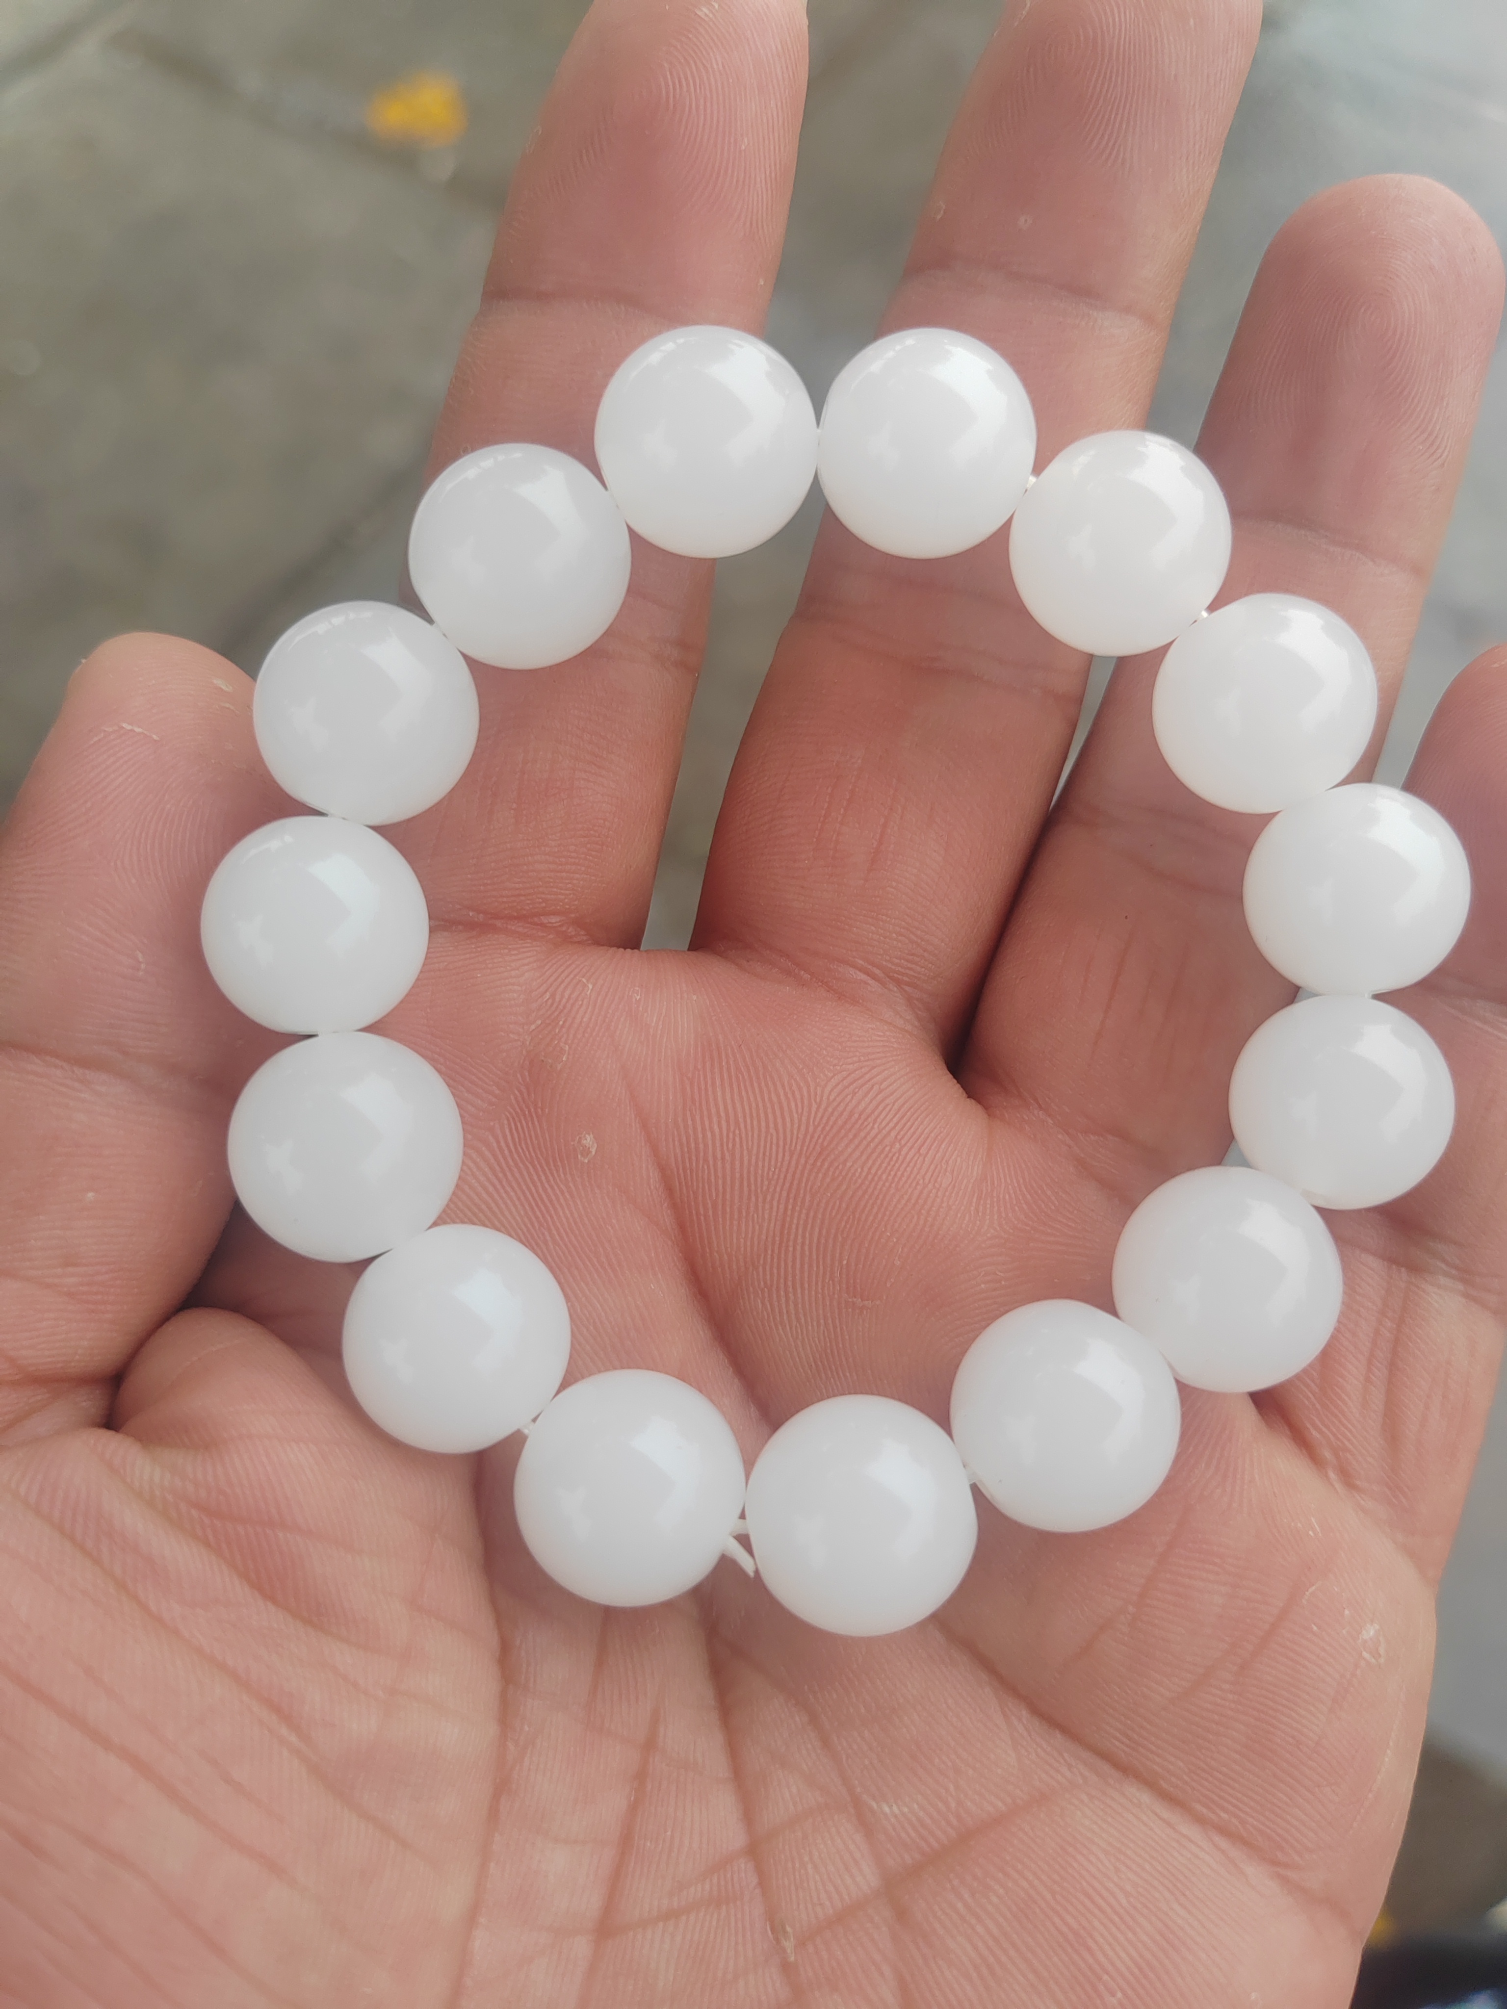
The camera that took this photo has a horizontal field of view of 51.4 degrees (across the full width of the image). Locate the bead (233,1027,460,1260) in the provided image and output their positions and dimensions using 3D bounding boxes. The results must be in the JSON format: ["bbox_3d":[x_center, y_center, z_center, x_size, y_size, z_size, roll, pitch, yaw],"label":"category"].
[{"bbox_3d":[-0.025,0.009,0.097,0.014,0.014,0.014,1,61,-2],"label":"bead"}]

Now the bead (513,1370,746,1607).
[{"bbox_3d":[-0.008,0.030,0.097,0.014,0.014,0.014,1,61,-2],"label":"bead"}]

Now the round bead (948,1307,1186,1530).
[{"bbox_3d":[0.019,0.026,0.098,0.014,0.014,0.014,1,61,-2],"label":"round bead"}]

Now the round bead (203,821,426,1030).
[{"bbox_3d":[-0.028,-0.005,0.099,0.014,0.014,0.014,1,61,-2],"label":"round bead"}]

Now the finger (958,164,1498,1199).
[{"bbox_3d":[0.035,-0.022,0.113,0.019,0.018,0.074,17,88,7],"label":"finger"}]

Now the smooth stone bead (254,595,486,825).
[{"bbox_3d":[-0.025,-0.019,0.100,0.014,0.014,0.014,1,61,-2],"label":"smooth stone bead"}]

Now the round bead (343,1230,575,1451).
[{"bbox_3d":[-0.019,0.021,0.098,0.014,0.014,0.014,1,61,-2],"label":"round bead"}]

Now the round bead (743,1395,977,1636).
[{"bbox_3d":[0.007,0.031,0.096,0.014,0.014,0.014,1,61,-2],"label":"round bead"}]

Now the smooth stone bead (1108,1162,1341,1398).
[{"bbox_3d":[0.030,0.017,0.100,0.014,0.014,0.014,1,61,-2],"label":"smooth stone bead"}]

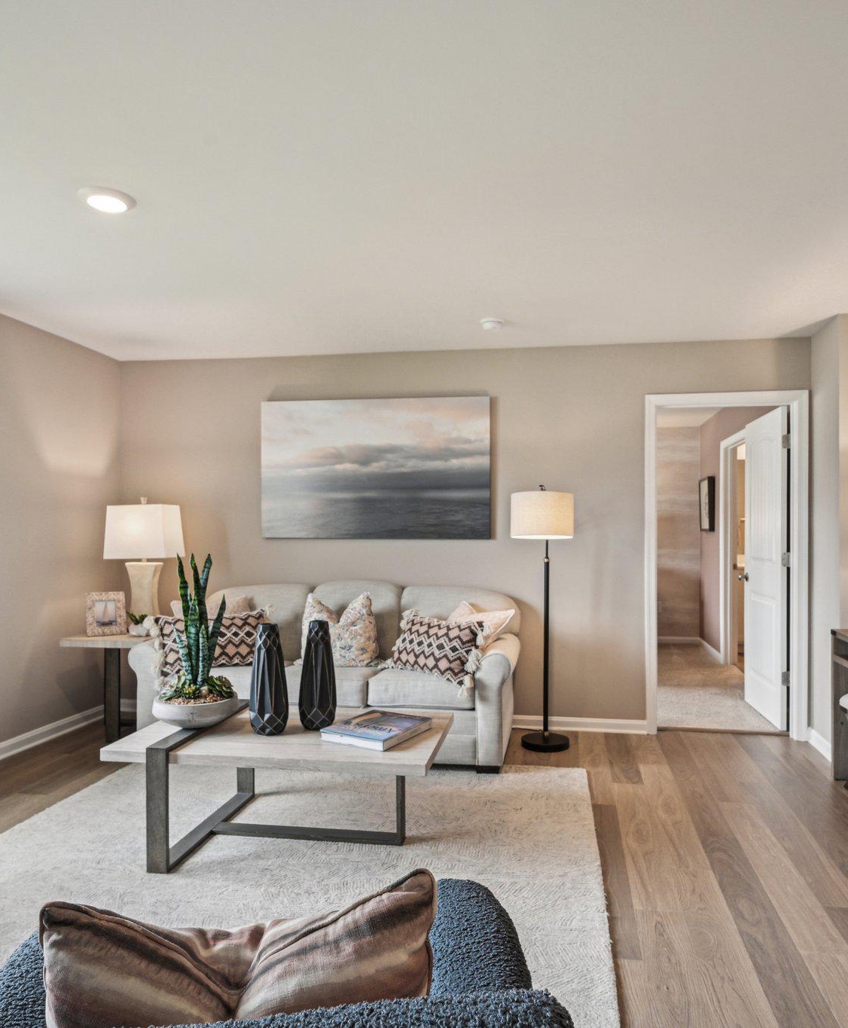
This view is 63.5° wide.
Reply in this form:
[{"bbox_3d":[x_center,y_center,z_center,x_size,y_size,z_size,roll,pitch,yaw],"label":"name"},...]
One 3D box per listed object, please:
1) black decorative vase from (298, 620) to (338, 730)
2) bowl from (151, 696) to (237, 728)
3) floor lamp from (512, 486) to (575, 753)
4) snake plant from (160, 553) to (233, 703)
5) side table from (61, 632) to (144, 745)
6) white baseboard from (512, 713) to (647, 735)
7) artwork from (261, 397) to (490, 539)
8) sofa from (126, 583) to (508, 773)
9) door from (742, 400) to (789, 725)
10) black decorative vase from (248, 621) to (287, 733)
[{"bbox_3d":[-0.422,0.654,2.797,0.152,0.437,0.152,0,-1,11],"label":"black decorative vase"},{"bbox_3d":[-0.977,0.837,2.919,0.355,0.113,0.355,0,-1,0],"label":"bowl"},{"bbox_3d":[0.721,0.605,4.090,0.380,1.540,0.380,0,-1,11],"label":"floor lamp"},{"bbox_3d":[-0.940,0.469,2.852,0.300,0.625,0.280,0,-1,11],"label":"snake plant"},{"bbox_3d":[-1.804,1.053,4.295,0.580,0.607,0.630,0,-1,10],"label":"side table"},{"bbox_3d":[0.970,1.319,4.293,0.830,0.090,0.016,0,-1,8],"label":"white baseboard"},{"bbox_3d":[-0.330,-0.293,4.505,1.523,0.917,0.040,0,-1,8],"label":"artwork"},{"bbox_3d":[-0.533,0.900,4.165,2.200,0.950,0.880,0,-1,9],"label":"sofa"},{"bbox_3d":[2.330,0.358,4.692,0.040,2.030,0.745,0,-1,8],"label":"door"},{"bbox_3d":[-0.634,0.671,2.801,0.157,0.440,0.157,0,-1,11],"label":"black decorative vase"}]

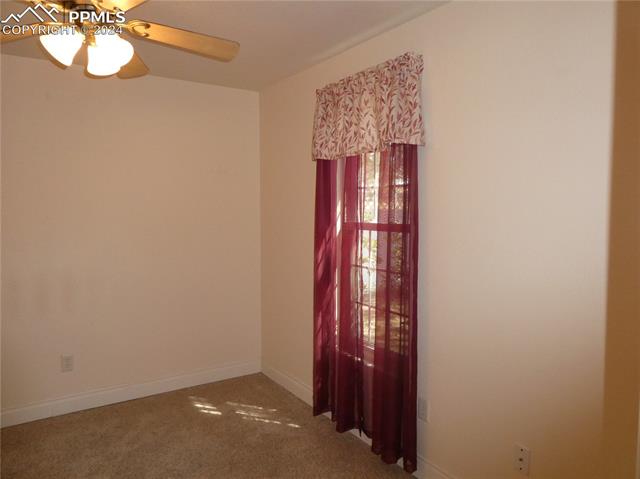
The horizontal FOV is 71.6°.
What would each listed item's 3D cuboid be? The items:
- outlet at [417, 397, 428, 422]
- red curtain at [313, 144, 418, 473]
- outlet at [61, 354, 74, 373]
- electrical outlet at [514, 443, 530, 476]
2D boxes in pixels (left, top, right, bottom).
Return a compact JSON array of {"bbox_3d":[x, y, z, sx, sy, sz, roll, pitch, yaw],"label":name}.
[{"bbox_3d":[0.548,0.899,2.330,0.012,0.116,0.073,-3,5,-33],"label":"outlet"},{"bbox_3d":[0.221,0.226,2.678,0.100,2.030,0.930,-3,5,-33],"label":"red curtain"},{"bbox_3d":[-1.771,0.868,3.112,0.073,0.116,0.012,-3,5,-33],"label":"outlet"},{"bbox_3d":[0.852,0.928,1.874,0.012,0.116,0.073,-3,5,-33],"label":"electrical outlet"}]

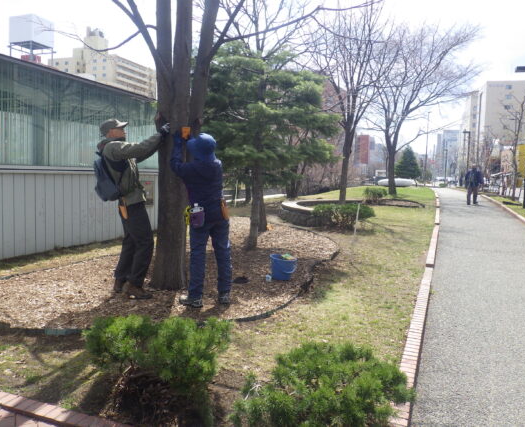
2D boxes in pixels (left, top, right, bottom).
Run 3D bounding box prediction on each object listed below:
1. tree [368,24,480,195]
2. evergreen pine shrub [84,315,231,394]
[{"bbox_3d":[7.919,-5.059,22.500,5.400,8.400,5.200,1,5,0],"label":"tree"},{"bbox_3d":[-0.594,0.815,2.680,0.780,0.440,0.620,1,5,0],"label":"evergreen pine shrub"}]

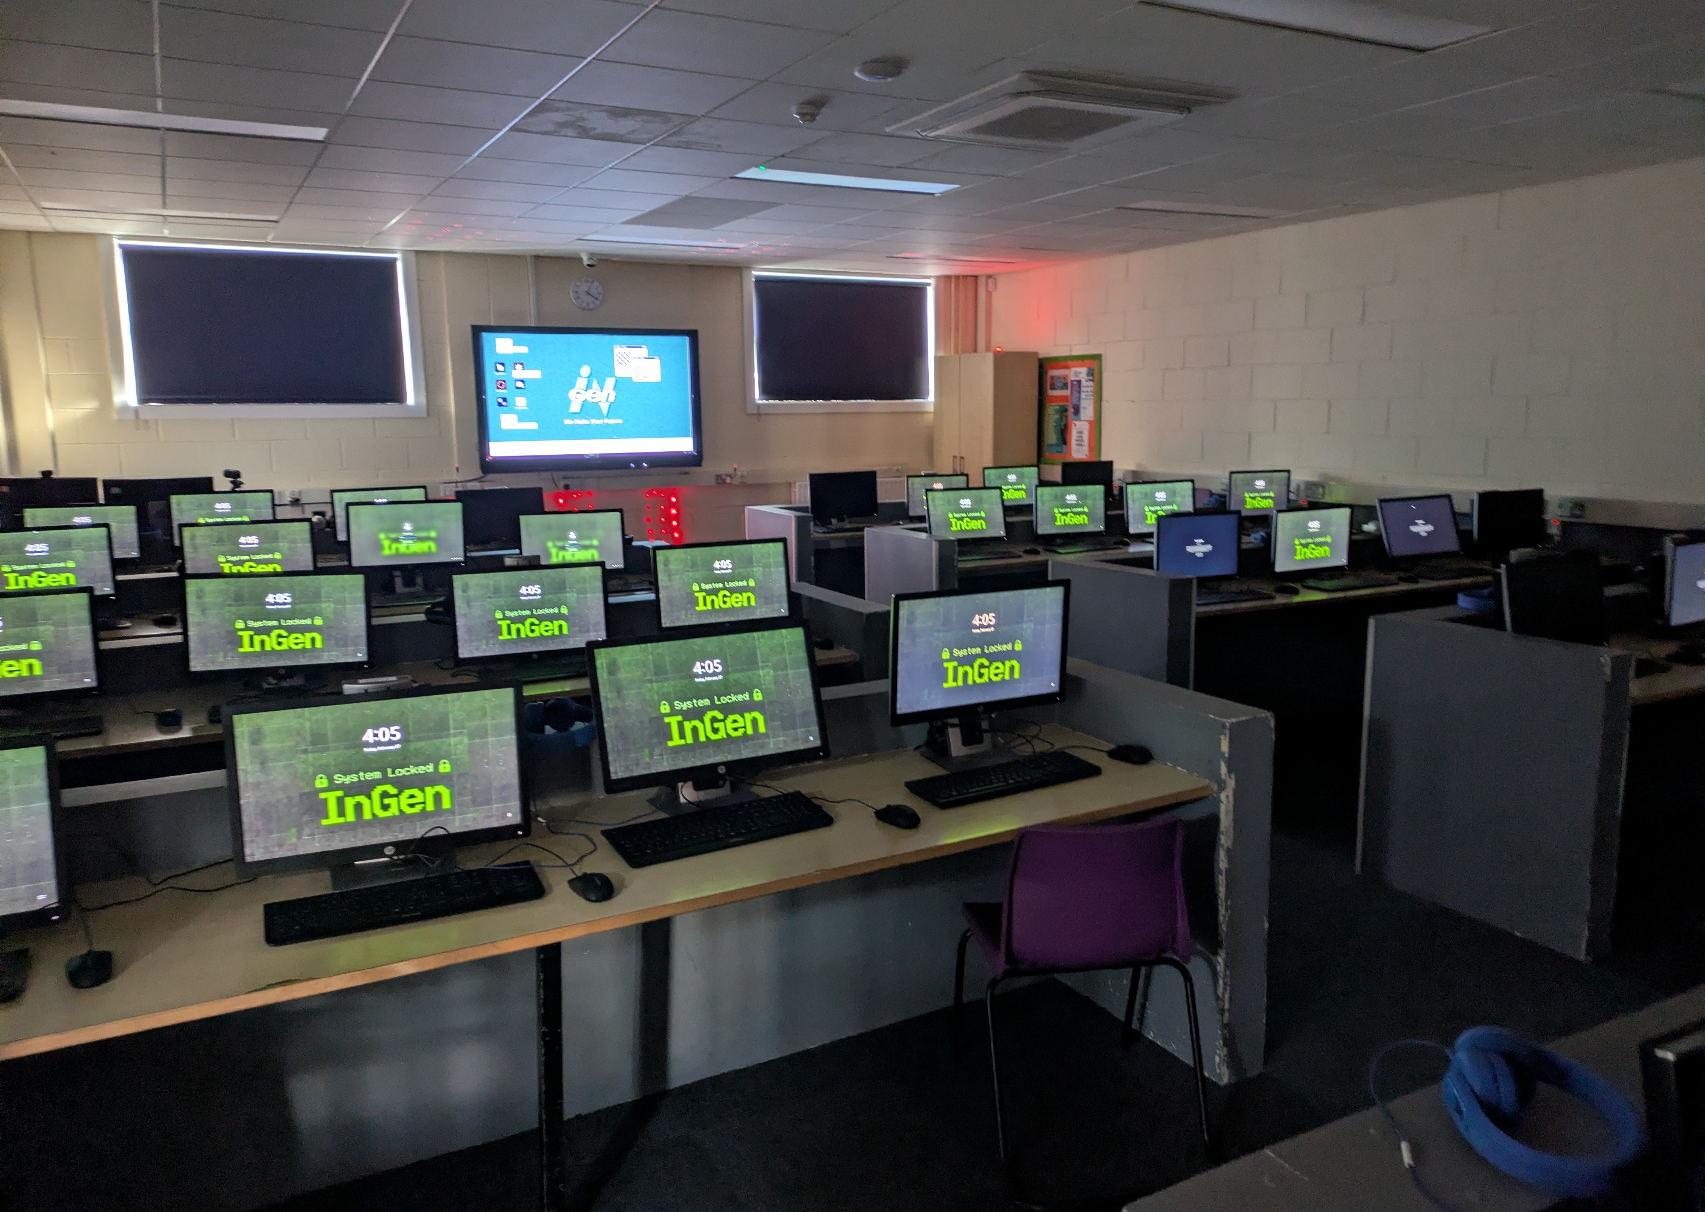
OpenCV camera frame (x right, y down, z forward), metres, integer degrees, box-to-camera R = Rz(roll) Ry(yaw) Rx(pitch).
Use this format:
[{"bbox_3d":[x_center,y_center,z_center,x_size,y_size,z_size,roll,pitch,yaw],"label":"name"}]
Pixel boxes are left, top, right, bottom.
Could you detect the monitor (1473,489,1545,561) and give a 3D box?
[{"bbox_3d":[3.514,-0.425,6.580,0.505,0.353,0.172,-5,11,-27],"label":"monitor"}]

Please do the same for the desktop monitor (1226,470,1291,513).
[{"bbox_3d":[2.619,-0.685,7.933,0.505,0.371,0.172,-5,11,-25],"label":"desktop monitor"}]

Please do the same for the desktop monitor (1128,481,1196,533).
[{"bbox_3d":[1.797,-0.570,7.212,0.530,0.325,0.060,-5,4,-27],"label":"desktop monitor"}]

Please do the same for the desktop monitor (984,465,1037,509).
[{"bbox_3d":[1.171,-0.873,9.114,0.512,0.312,0.060,-5,7,-27],"label":"desktop monitor"}]

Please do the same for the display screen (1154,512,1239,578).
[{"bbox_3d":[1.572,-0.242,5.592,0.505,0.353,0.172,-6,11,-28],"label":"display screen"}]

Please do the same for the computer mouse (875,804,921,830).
[{"bbox_3d":[0.091,0.425,2.496,0.106,0.036,0.061,8,13,41],"label":"computer mouse"}]

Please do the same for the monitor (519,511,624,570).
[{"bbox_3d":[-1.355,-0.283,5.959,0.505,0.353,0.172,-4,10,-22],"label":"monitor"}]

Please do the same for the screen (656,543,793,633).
[{"bbox_3d":[-0.466,-0.071,4.433,0.513,0.313,0.048,-5,2,-26],"label":"screen"}]

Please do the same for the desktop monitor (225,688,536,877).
[{"bbox_3d":[-0.869,0.309,2.287,0.513,0.313,0.048,-5,11,-24],"label":"desktop monitor"}]

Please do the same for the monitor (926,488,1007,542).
[{"bbox_3d":[0.638,-0.508,6.951,0.513,0.313,0.048,-5,1,-25],"label":"monitor"}]

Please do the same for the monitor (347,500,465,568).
[{"bbox_3d":[-2.030,-0.320,5.626,0.513,0.313,0.048,-4,3,-19],"label":"monitor"}]

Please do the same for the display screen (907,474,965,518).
[{"bbox_3d":[0.609,-0.780,8.827,0.512,0.312,0.060,-5,7,-26],"label":"display screen"}]

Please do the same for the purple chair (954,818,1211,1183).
[{"bbox_3d":[0.498,0.769,2.724,0.445,0.745,0.475,-2,10,-8],"label":"purple chair"}]

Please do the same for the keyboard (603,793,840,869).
[{"bbox_3d":[-0.266,0.452,2.516,0.457,0.030,0.150,-6,11,-32],"label":"keyboard"}]

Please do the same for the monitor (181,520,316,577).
[{"bbox_3d":[-2.574,-0.205,5.266,0.512,0.312,0.060,-5,6,-27],"label":"monitor"}]

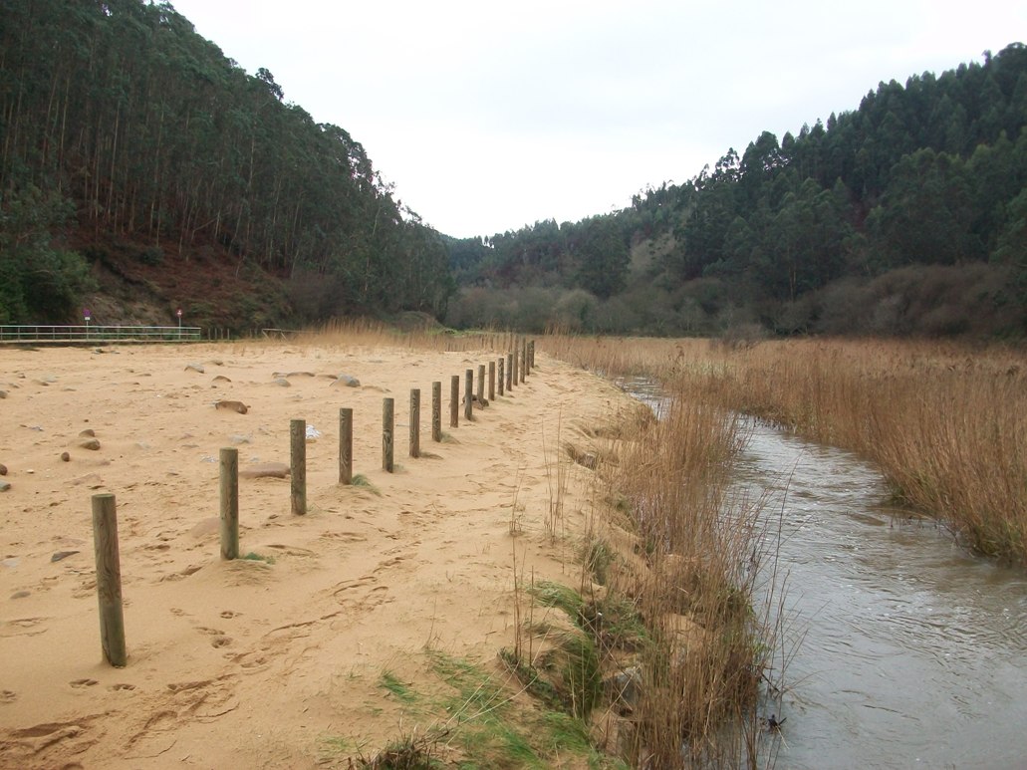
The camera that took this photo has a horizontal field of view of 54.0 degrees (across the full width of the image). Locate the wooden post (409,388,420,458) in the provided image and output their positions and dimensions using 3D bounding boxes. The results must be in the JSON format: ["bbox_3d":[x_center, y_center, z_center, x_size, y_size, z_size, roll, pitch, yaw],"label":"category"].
[{"bbox_3d":[-1.217,0.484,12.508,0.118,0.854,0.118,1,3,0],"label":"wooden post"}]

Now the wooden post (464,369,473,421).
[{"bbox_3d":[-0.755,0.172,17.208,0.118,0.855,0.118,1,3,0],"label":"wooden post"}]

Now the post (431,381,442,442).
[{"bbox_3d":[-1.064,0.377,14.062,0.118,0.837,0.118,1,3,0],"label":"post"}]

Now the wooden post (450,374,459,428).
[{"bbox_3d":[-0.899,0.261,15.556,0.118,0.799,0.118,1,3,0],"label":"wooden post"}]

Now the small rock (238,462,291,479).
[{"bbox_3d":[-2.435,0.836,9.900,0.520,0.120,0.340,1,3,0],"label":"small rock"}]

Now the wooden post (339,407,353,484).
[{"bbox_3d":[-1.575,0.580,9.489,0.118,0.714,0.118,1,3,0],"label":"wooden post"}]

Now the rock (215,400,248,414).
[{"bbox_3d":[-4.863,0.387,17.400,0.550,0.180,0.340,1,3,0],"label":"rock"}]

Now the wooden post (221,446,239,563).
[{"bbox_3d":[-1.855,0.779,6.588,0.118,0.720,0.118,1,3,0],"label":"wooden post"}]

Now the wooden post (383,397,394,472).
[{"bbox_3d":[-1.363,0.554,11.013,0.118,0.807,0.118,1,3,0],"label":"wooden post"}]

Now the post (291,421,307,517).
[{"bbox_3d":[-1.681,0.645,7.896,0.118,0.739,0.118,1,3,0],"label":"post"}]

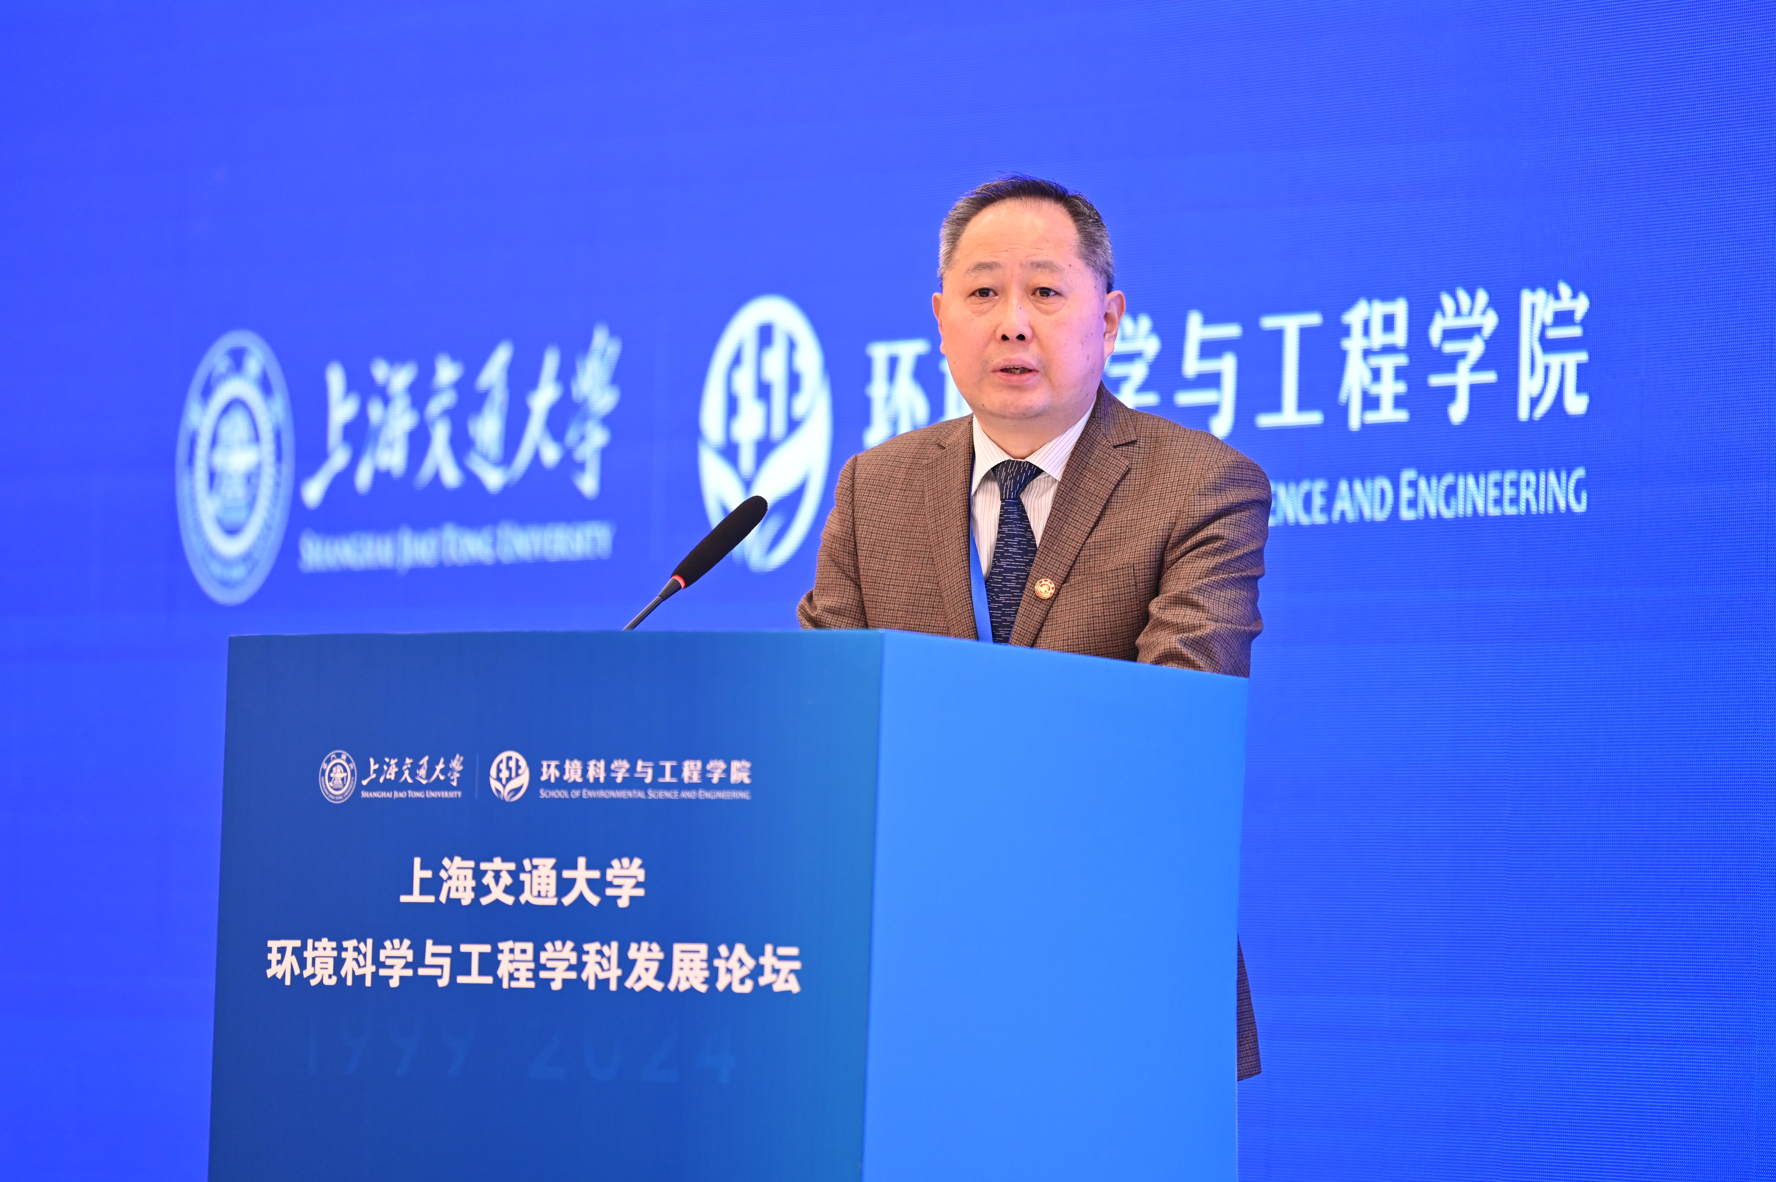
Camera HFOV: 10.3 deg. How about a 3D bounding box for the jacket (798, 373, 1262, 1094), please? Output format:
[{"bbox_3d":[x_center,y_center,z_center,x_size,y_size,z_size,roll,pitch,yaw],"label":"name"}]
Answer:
[{"bbox_3d":[0.142,0.151,9.720,0.520,0.710,0.380,1,-3,25],"label":"jacket"}]

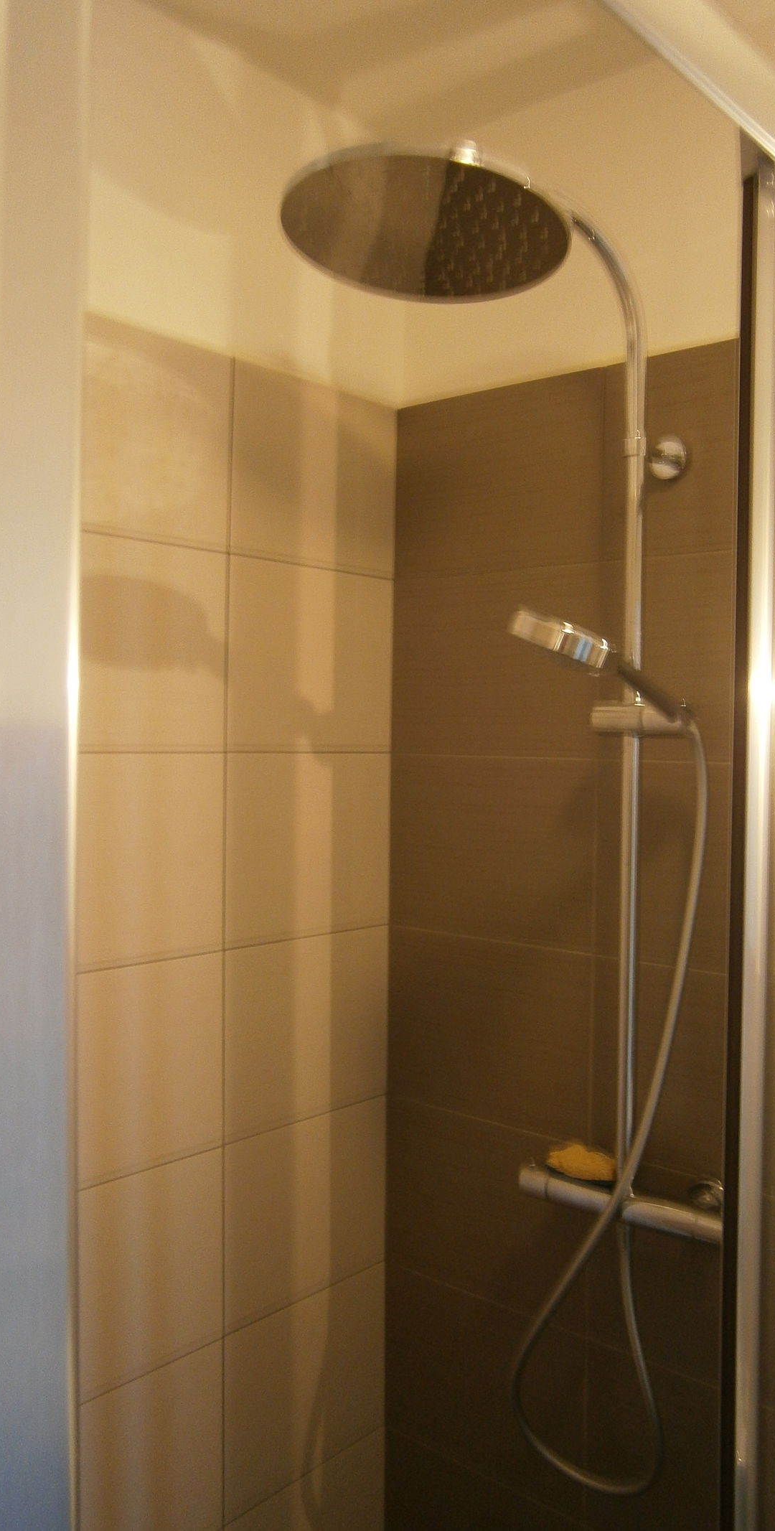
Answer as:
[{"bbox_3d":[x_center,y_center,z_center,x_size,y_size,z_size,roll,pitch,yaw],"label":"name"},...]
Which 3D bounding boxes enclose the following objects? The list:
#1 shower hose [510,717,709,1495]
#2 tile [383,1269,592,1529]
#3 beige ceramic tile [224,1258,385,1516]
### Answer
[{"bbox_3d":[0.255,0.398,1.361,0.236,0.910,0.070,2,2,40],"label":"shower hose"},{"bbox_3d":[0.129,0.861,1.602,0.332,0.248,0.009,2,3,38],"label":"tile"},{"bbox_3d":[-0.112,0.858,1.596,0.009,0.248,0.300,3,3,43],"label":"beige ceramic tile"}]

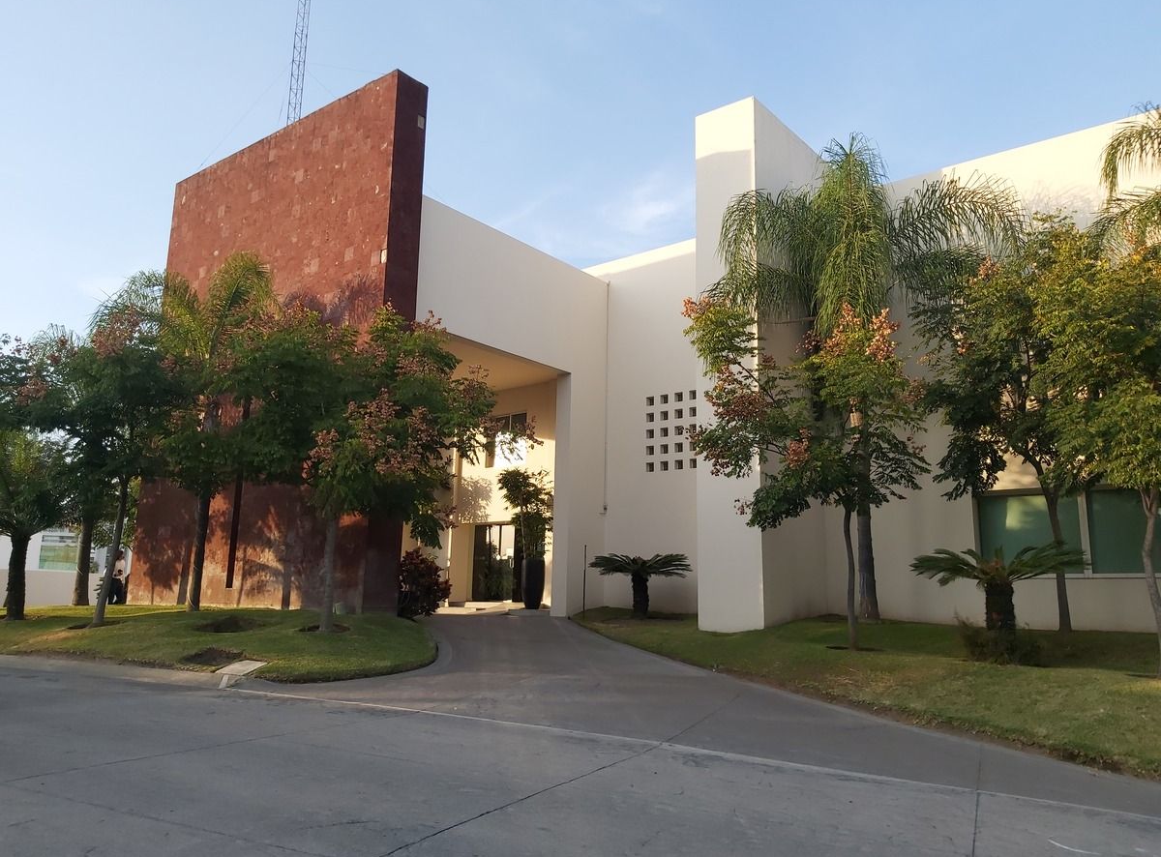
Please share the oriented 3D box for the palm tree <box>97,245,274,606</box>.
[{"bbox_3d":[-9.931,-0.055,21.493,4.400,8.960,4.320,1,-11,0],"label":"palm tree"}]

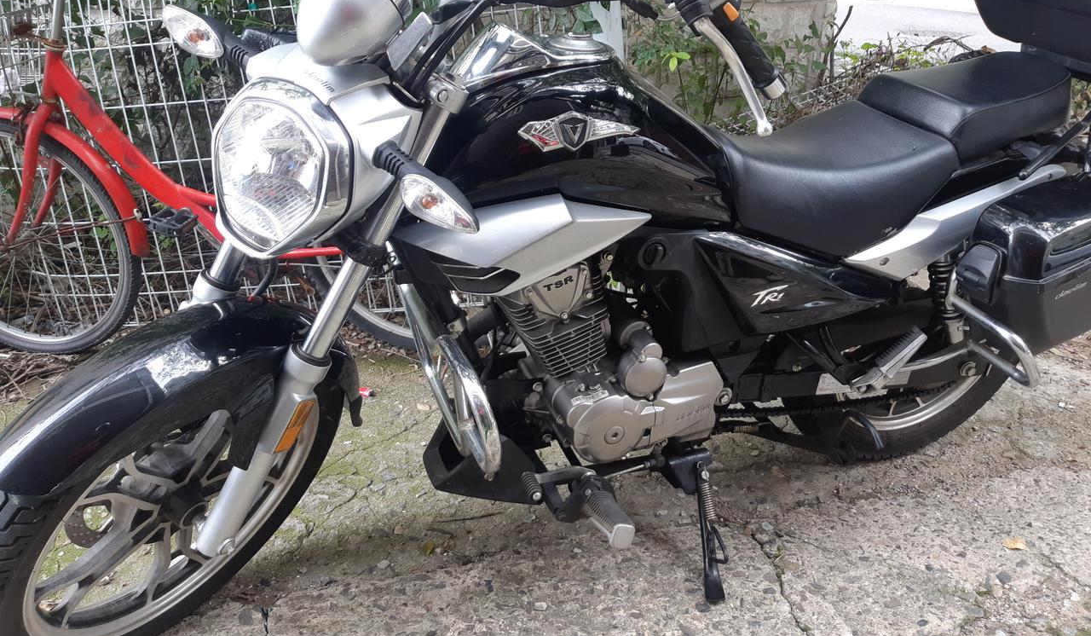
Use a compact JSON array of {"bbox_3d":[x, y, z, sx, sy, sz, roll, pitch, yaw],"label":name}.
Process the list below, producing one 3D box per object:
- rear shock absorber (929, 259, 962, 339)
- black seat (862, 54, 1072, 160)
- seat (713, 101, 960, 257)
[{"bbox_3d":[0.700,-0.056,1.424,0.060,0.310,0.060,-30,36,-4],"label":"rear shock absorber"},{"bbox_3d":[0.751,-0.371,1.424,0.295,0.115,0.235,-9,32,-18],"label":"black seat"},{"bbox_3d":[0.433,-0.238,1.368,0.425,0.185,0.275,-9,32,-18],"label":"seat"}]

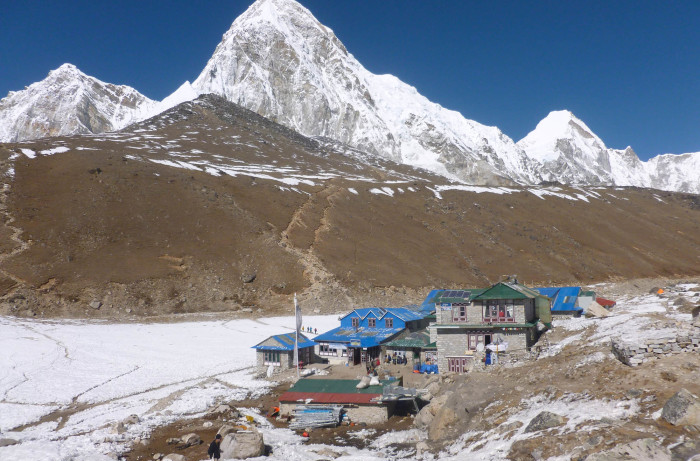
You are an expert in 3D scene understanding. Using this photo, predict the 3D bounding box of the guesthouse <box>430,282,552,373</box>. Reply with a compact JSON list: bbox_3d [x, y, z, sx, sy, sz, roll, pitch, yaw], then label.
[{"bbox_3d":[15.002,10.307,61.270,10.800,9.000,9.000,-3,-5,21],"label":"guesthouse"}]

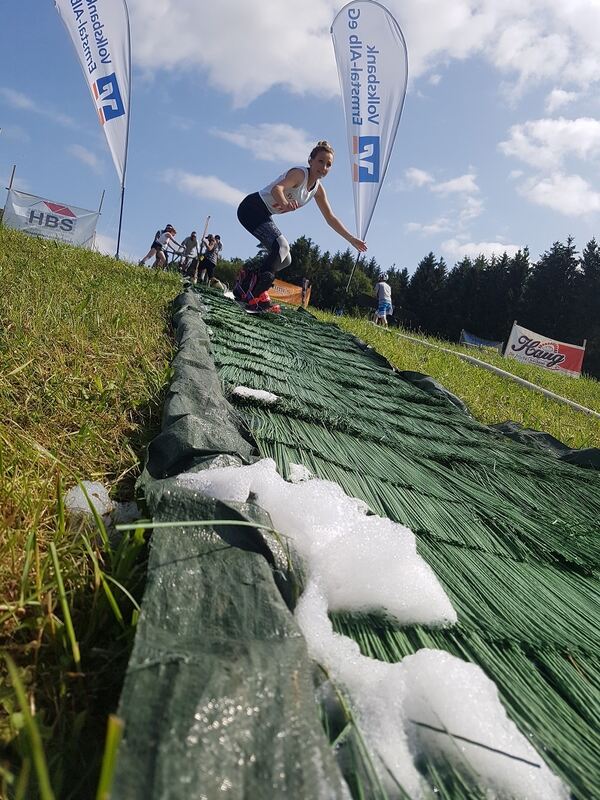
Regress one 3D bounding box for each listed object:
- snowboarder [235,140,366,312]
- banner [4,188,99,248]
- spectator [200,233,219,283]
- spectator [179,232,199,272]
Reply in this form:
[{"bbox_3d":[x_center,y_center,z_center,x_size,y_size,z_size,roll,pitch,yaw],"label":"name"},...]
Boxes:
[{"bbox_3d":[-0.012,-1.386,4.800,0.880,1.380,0.820,-3,-8,41],"label":"snowboarder"},{"bbox_3d":[-5.920,-4.230,14.200,2.200,0.980,0.100,13,-6,-14],"label":"banner"},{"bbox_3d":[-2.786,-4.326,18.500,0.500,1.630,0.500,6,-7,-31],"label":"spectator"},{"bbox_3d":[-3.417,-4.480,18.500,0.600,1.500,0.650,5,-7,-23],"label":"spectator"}]

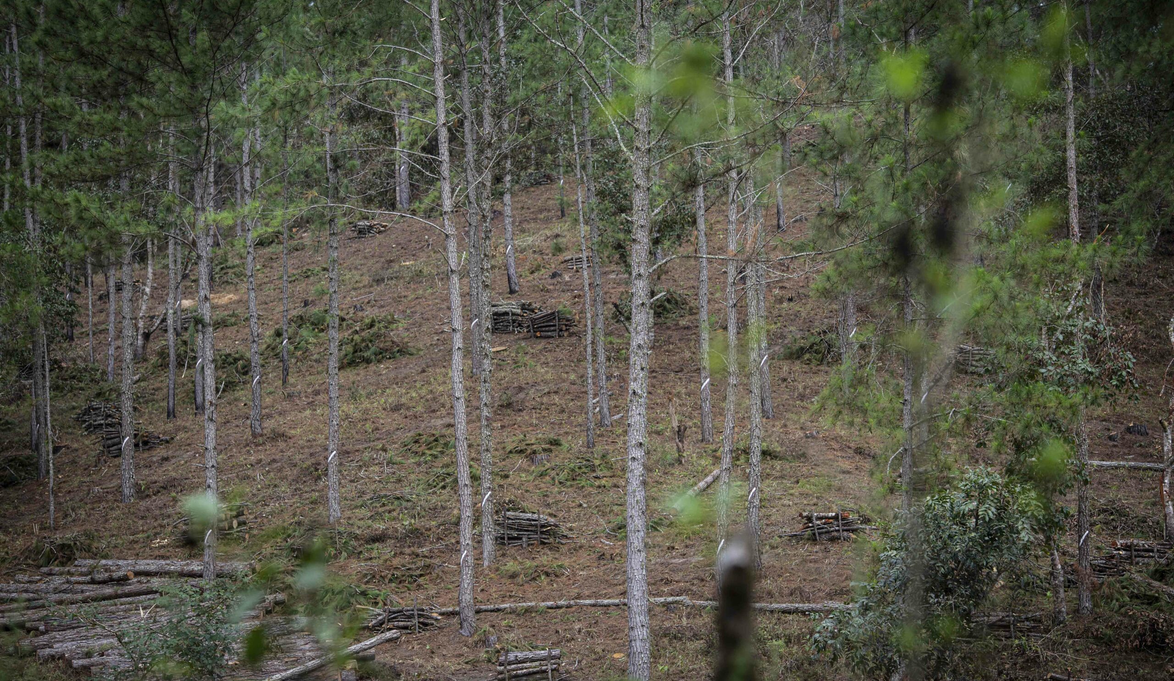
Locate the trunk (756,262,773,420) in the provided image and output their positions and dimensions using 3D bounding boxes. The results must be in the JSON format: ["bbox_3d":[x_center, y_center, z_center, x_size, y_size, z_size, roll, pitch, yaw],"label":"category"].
[{"bbox_3d":[4.321,0.008,95.173,0.245,3.855,0.245,-2,-5,3],"label":"trunk"}]

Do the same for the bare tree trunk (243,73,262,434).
[{"bbox_3d":[-8.595,-2.209,100.423,0.282,9.452,0.282,-1,-5,-5],"label":"bare tree trunk"}]

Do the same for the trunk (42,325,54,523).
[{"bbox_3d":[-12.557,2.004,91.212,0.107,4.742,0.107,-3,-5,-8],"label":"trunk"}]

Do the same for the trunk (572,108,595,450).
[{"bbox_3d":[-0.095,-1.498,94.372,0.188,8.301,0.188,-2,-5,0],"label":"trunk"}]

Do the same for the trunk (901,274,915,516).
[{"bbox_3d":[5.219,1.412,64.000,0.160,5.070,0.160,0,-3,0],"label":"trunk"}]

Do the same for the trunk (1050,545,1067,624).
[{"bbox_3d":[8.431,4.343,70.066,0.213,1.480,0.213,-5,-5,7],"label":"trunk"}]

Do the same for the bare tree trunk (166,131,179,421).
[{"bbox_3d":[-9.862,-1.543,93.000,0.210,6.900,0.200,0,-3,0],"label":"bare tree trunk"}]

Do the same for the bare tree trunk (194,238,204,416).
[{"bbox_3d":[-10.330,-0.384,104.216,0.220,4.808,0.220,0,-5,-6],"label":"bare tree trunk"}]

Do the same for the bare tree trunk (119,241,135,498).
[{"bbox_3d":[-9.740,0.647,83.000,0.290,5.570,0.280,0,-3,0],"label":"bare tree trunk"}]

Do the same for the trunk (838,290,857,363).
[{"bbox_3d":[6.654,-0.094,99.108,0.256,2.402,0.256,0,-5,4],"label":"trunk"}]

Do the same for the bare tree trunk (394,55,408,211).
[{"bbox_3d":[-6.717,-7.540,142.258,0.317,5.752,0.317,0,-5,-3],"label":"bare tree trunk"}]

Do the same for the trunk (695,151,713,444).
[{"bbox_3d":[2.500,-0.941,84.000,0.270,6.270,0.250,-2,-3,0],"label":"trunk"}]

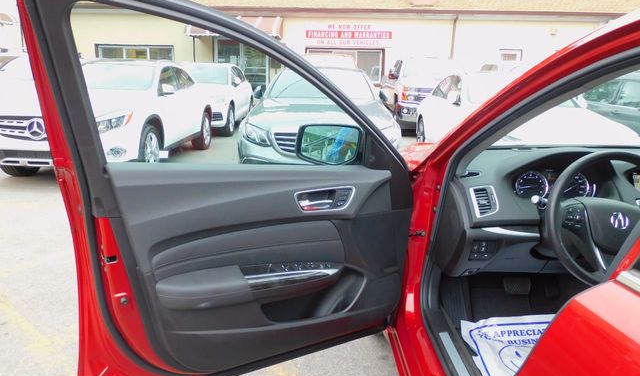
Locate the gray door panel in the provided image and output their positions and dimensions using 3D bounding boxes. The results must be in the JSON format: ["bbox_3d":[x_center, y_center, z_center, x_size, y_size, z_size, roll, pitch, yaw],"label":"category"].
[{"bbox_3d":[-0.088,0.218,1.325,0.940,0.640,0.150,-6,14,-28],"label":"gray door panel"}]

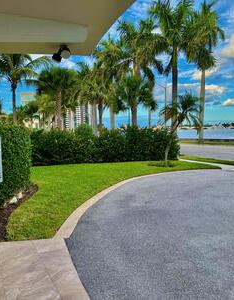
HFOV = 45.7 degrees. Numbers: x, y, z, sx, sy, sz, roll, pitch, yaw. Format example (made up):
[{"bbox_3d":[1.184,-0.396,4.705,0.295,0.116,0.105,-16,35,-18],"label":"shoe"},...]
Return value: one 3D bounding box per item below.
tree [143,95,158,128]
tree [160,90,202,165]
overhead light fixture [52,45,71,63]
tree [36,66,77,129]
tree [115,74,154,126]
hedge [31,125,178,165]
[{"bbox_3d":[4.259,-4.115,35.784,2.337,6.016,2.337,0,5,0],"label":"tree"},{"bbox_3d":[2.791,-0.892,12.155,1.846,3.213,1.754,0,5,0],"label":"tree"},{"bbox_3d":[-0.664,-1.154,3.317,0.240,0.200,0.180,-1,5,-14],"label":"overhead light fixture"},{"bbox_3d":[-5.103,-3.637,23.784,3.722,6.904,3.722,0,5,0],"label":"tree"},{"bbox_3d":[1.503,-3.305,23.811,3.289,6.238,3.289,0,5,0],"label":"tree"},{"bbox_3d":[-0.755,-0.270,13.719,7.849,1.720,1.300,-1,5,-15],"label":"hedge"}]

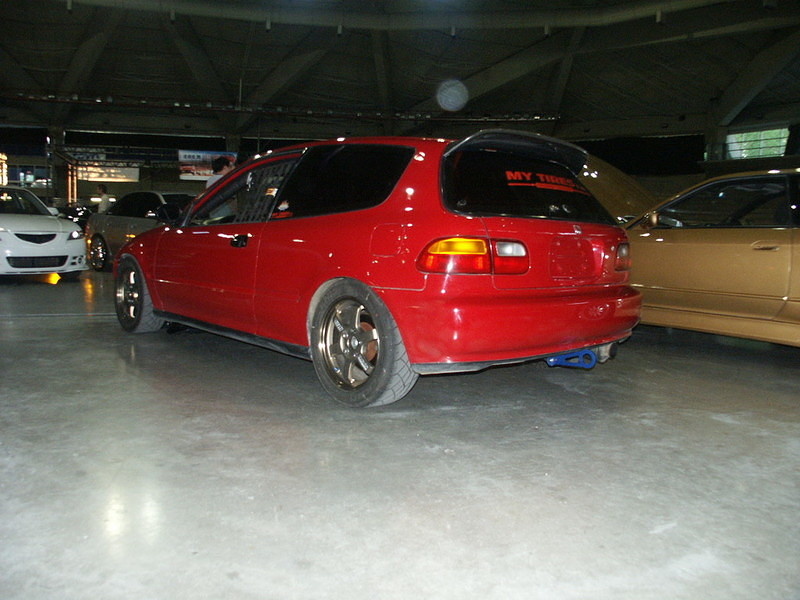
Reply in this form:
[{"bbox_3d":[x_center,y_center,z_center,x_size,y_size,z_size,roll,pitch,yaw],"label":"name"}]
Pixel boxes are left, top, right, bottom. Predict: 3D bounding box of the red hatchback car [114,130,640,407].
[{"bbox_3d":[-0.518,-0.334,4.480,1.720,1.320,4.080,-4,8,-43],"label":"red hatchback car"}]

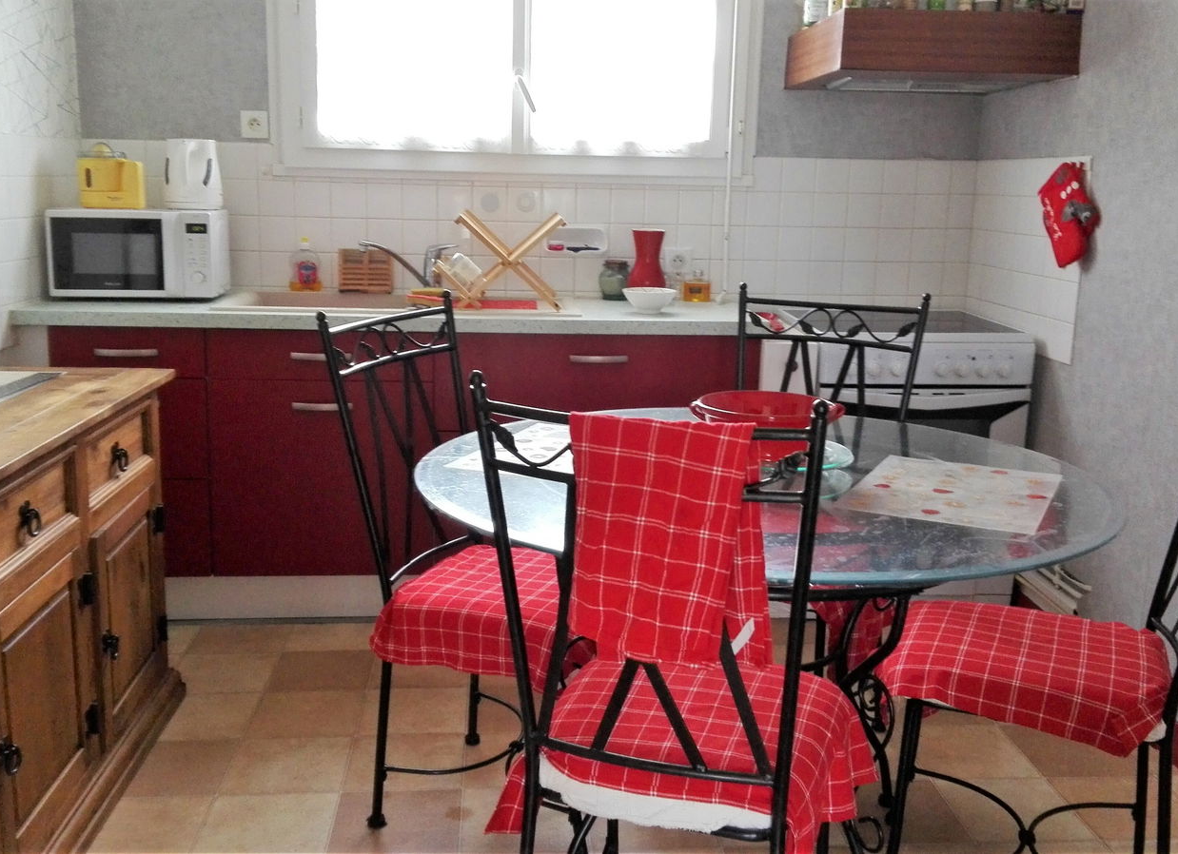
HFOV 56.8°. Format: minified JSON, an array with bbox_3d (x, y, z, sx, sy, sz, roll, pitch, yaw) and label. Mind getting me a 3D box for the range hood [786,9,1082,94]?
[{"bbox_3d":[0.944,-1.060,3.099,0.627,0.155,0.576,0,12,-4],"label":"range hood"}]

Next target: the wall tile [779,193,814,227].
[{"bbox_3d":[0.675,-0.701,3.511,0.108,0.108,0.010,0,13,-5],"label":"wall tile"}]

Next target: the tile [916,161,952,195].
[{"bbox_3d":[1.099,-0.794,3.467,0.107,0.107,0.012,0,12,-4],"label":"tile"}]

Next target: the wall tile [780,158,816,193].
[{"bbox_3d":[0.673,-0.812,3.499,0.108,0.108,0.010,0,11,-4],"label":"wall tile"}]

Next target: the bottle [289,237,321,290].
[{"bbox_3d":[-0.868,-0.491,3.341,0.092,0.175,0.059,0,12,-4],"label":"bottle"}]

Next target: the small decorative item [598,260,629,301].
[{"bbox_3d":[0.079,-0.454,3.397,0.089,0.124,0.089,0,12,-4],"label":"small decorative item"}]

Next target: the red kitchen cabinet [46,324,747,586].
[{"bbox_3d":[-0.492,0.029,3.232,1.879,0.677,0.552,0,12,-4],"label":"red kitchen cabinet"}]

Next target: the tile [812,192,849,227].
[{"bbox_3d":[0.780,-0.704,3.527,0.108,0.108,0.010,0,11,-4],"label":"tile"}]

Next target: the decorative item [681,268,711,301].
[{"bbox_3d":[0.346,-0.456,3.473,0.081,0.098,0.042,0,13,-5],"label":"decorative item"}]

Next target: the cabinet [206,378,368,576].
[{"bbox_3d":[-0.739,0.098,3.189,0.604,0.550,0.473,0,12,-4],"label":"cabinet"}]

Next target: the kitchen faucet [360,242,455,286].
[{"bbox_3d":[-0.557,-0.488,3.349,0.290,0.165,0.070,-4,14,-22],"label":"kitchen faucet"}]

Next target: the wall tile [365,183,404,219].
[{"bbox_3d":[-0.647,-0.714,3.435,0.108,0.108,0.010,0,11,-4],"label":"wall tile"}]

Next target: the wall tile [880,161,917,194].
[{"bbox_3d":[1.002,-0.810,3.520,0.108,0.108,0.010,0,11,-4],"label":"wall tile"}]

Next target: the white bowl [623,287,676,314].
[{"bbox_3d":[0.176,-0.366,3.146,0.145,0.064,0.145,1,13,0],"label":"white bowl"}]

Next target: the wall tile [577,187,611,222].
[{"bbox_3d":[0.017,-0.705,3.458,0.108,0.108,0.010,0,13,-5],"label":"wall tile"}]

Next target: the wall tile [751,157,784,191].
[{"bbox_3d":[0.563,-0.813,3.491,0.108,0.108,0.010,0,11,-4],"label":"wall tile"}]

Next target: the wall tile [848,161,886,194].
[{"bbox_3d":[0.892,-0.811,3.513,0.108,0.108,0.010,0,11,-4],"label":"wall tile"}]

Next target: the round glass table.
[{"bbox_3d":[0.273,0.426,1.905,1.115,0.735,1.115,0,11,-4],"label":"round glass table"}]

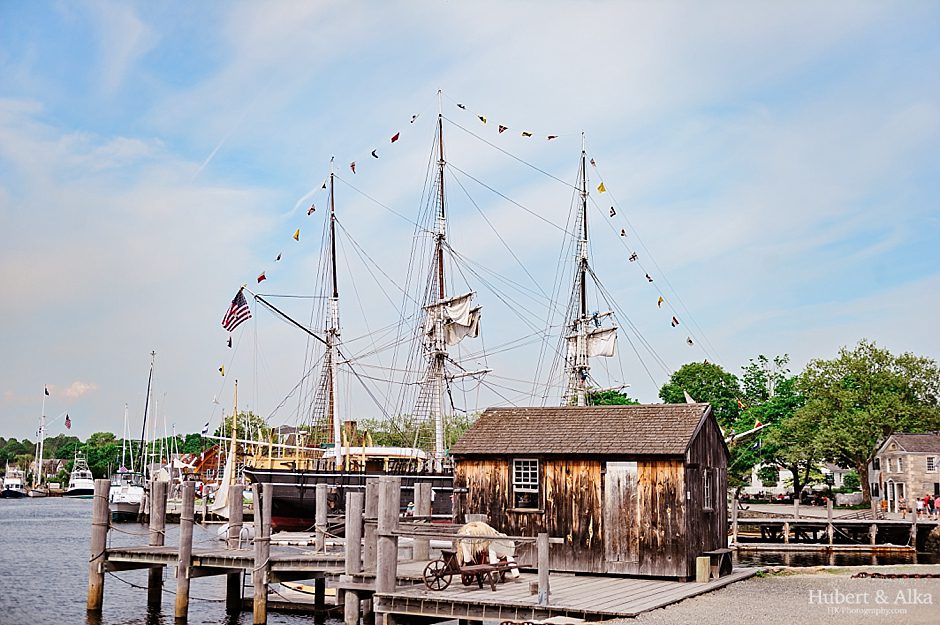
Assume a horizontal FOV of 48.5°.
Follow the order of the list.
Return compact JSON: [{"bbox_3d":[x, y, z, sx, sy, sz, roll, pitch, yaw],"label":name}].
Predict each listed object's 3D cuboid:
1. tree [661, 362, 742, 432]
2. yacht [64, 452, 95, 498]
[{"bbox_3d":[26.621,13.594,121.458,10.500,16.100,10.500,1,-9,0],"label":"tree"},{"bbox_3d":[-62.026,26.545,169.823,4.200,7.200,11.500,7,-11,-33],"label":"yacht"}]

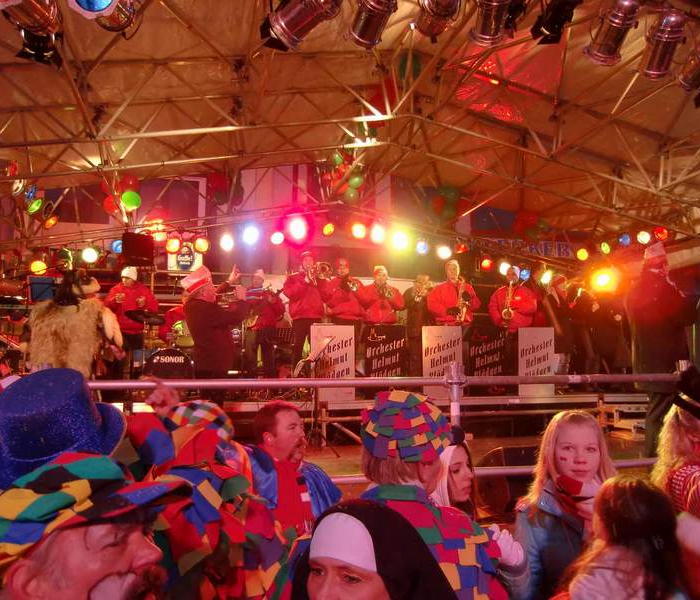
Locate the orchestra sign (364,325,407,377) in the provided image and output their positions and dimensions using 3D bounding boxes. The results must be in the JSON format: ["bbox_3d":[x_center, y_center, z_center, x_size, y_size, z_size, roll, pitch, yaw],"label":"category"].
[{"bbox_3d":[0.446,0.774,6.870,0.540,0.910,0.050,-1,-5,15],"label":"orchestra sign"}]

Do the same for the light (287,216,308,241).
[{"bbox_3d":[-0.795,-1.083,8.400,0.280,0.300,0.320,0,7,-5],"label":"light"}]

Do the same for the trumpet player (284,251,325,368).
[{"bbox_3d":[-0.574,0.264,7.150,0.600,1.800,0.520,1,-3,-24],"label":"trumpet player"}]

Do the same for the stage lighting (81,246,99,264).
[{"bbox_3d":[-3.945,-0.674,8.400,0.260,0.260,0.300,3,3,-25],"label":"stage lighting"}]

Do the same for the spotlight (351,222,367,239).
[{"bbox_3d":[0.132,-1.077,8.600,0.250,0.250,0.320,0,14,0],"label":"spotlight"}]

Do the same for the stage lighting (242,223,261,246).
[{"bbox_3d":[-1.417,-0.942,8.099,0.250,0.270,0.300,0,7,2],"label":"stage lighting"}]

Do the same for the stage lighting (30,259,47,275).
[{"bbox_3d":[-4.717,-0.507,8.400,0.250,0.250,0.300,4,1,-29],"label":"stage lighting"}]

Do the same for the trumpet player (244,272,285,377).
[{"bbox_3d":[-1.164,0.388,7.550,0.550,1.650,0.520,-2,-4,41],"label":"trumpet player"}]

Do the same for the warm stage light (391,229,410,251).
[{"bbox_3d":[0.786,-0.934,8.548,0.250,0.270,0.300,-1,7,10],"label":"warm stage light"}]

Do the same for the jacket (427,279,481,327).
[{"bbox_3d":[1.394,0.060,7.400,0.740,0.650,0.400,0,-3,0],"label":"jacket"}]

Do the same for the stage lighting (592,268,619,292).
[{"bbox_3d":[3.992,-0.306,8.700,0.280,0.280,0.320,-1,7,21],"label":"stage lighting"}]

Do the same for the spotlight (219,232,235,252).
[{"bbox_3d":[-1.892,-0.881,8.500,0.250,0.270,0.300,2,5,-21],"label":"spotlight"}]

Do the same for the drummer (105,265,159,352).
[{"bbox_3d":[-2.862,0.421,7.223,0.640,1.730,0.450,1,-5,-13],"label":"drummer"}]

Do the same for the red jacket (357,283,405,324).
[{"bbox_3d":[0.399,0.046,7.250,0.600,0.560,0.420,0,-7,-6],"label":"red jacket"}]

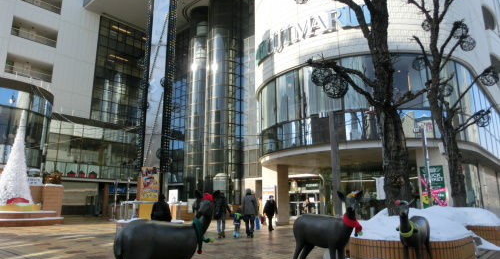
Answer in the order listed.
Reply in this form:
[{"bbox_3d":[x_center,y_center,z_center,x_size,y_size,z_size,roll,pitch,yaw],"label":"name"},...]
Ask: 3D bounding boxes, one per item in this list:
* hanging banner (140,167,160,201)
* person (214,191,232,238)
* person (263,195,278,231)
[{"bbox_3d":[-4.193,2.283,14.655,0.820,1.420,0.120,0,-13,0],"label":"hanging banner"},{"bbox_3d":[-0.966,3.075,12.584,0.580,1.640,0.450,0,-13,0],"label":"person"},{"bbox_3d":[0.936,3.767,15.626,0.600,1.570,0.420,1,-13,-6],"label":"person"}]

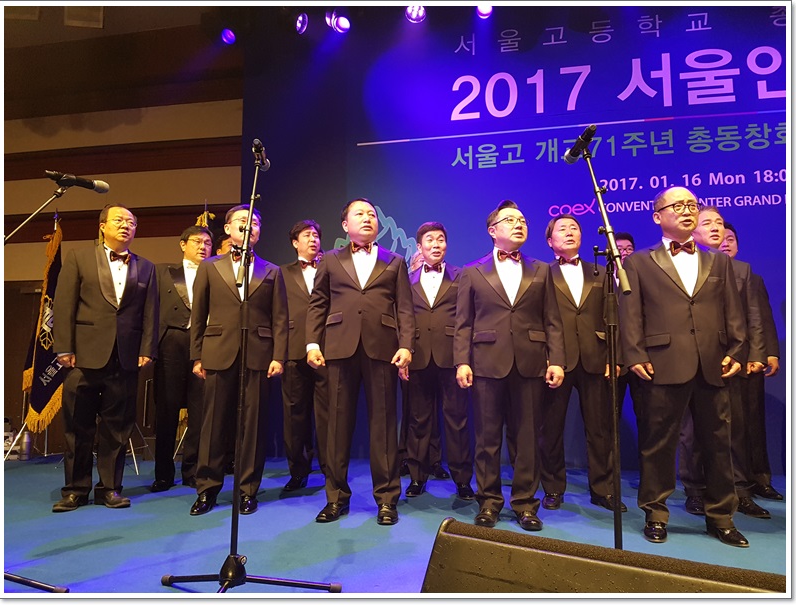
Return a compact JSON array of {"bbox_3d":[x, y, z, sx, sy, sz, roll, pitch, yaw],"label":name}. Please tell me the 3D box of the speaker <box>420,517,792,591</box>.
[{"bbox_3d":[0.436,0.770,1.266,0.780,0.460,0.520,-3,-5,33],"label":"speaker"}]

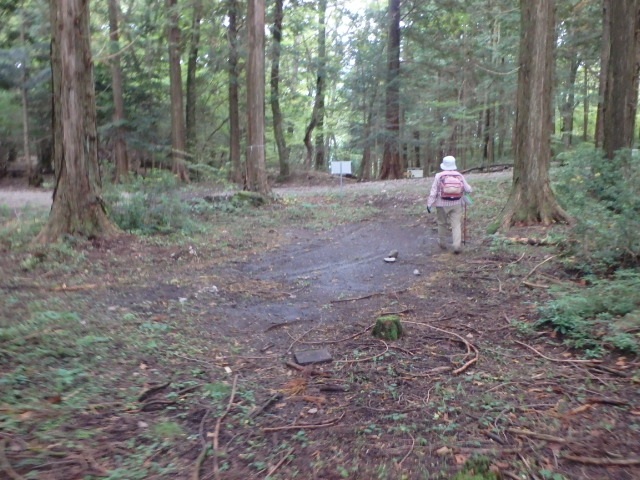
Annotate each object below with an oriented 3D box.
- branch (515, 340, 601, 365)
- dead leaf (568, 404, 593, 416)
[{"bbox_3d":[1.737,0.847,4.468,0.242,0.040,0.700,-7,10,-42],"label":"branch"},{"bbox_3d":[1.512,0.973,3.423,0.197,0.025,0.055,-4,7,-32],"label":"dead leaf"}]

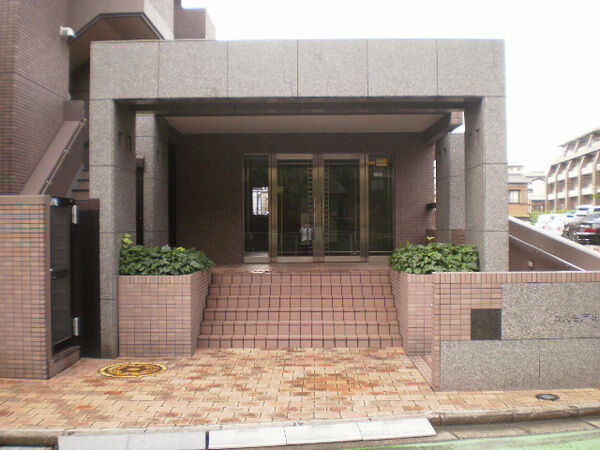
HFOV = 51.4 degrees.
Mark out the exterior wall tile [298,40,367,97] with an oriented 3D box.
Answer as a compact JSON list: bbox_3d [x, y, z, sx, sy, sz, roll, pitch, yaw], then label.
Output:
[{"bbox_3d":[0.399,-1.927,7.715,0.860,0.700,0.060,0,0,0],"label":"exterior wall tile"}]

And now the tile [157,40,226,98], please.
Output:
[{"bbox_3d":[-1.316,-1.918,7.724,0.850,0.700,0.060,0,0,0],"label":"tile"}]

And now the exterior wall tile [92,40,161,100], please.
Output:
[{"bbox_3d":[-2.166,-1.914,7.729,0.850,0.700,0.060,0,0,0],"label":"exterior wall tile"}]

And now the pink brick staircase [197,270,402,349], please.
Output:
[{"bbox_3d":[0.013,1.173,8.831,2.685,0.895,1.420,0,0,0],"label":"pink brick staircase"}]

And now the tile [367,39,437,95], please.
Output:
[{"bbox_3d":[1.256,-1.931,7.710,0.855,0.700,0.060,0,0,0],"label":"tile"}]

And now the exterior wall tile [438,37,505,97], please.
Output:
[{"bbox_3d":[2.099,-1.935,7.705,0.830,0.700,0.060,0,0,0],"label":"exterior wall tile"}]

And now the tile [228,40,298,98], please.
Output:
[{"bbox_3d":[-0.461,-1.922,7.719,0.860,0.700,0.060,0,0,0],"label":"tile"}]

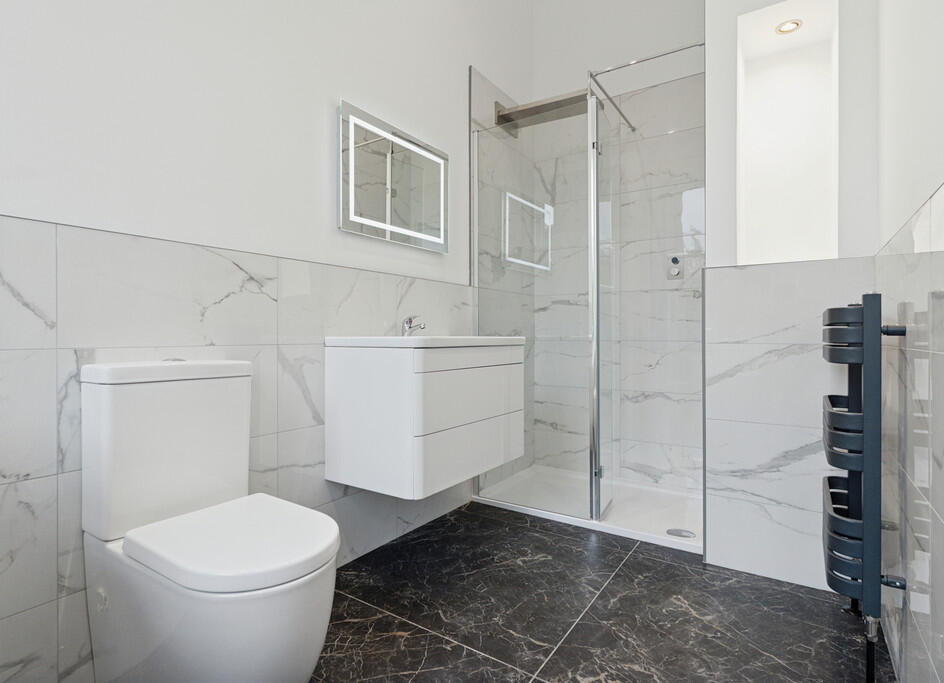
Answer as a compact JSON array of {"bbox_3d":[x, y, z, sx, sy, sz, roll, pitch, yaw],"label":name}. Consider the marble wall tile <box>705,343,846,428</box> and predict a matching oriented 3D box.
[{"bbox_3d":[1.157,0.162,1.696,0.510,0.303,0.012,0,1,35],"label":"marble wall tile"}]

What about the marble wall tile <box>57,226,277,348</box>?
[{"bbox_3d":[-0.836,-0.135,1.340,0.012,0.301,0.579,0,1,35],"label":"marble wall tile"}]

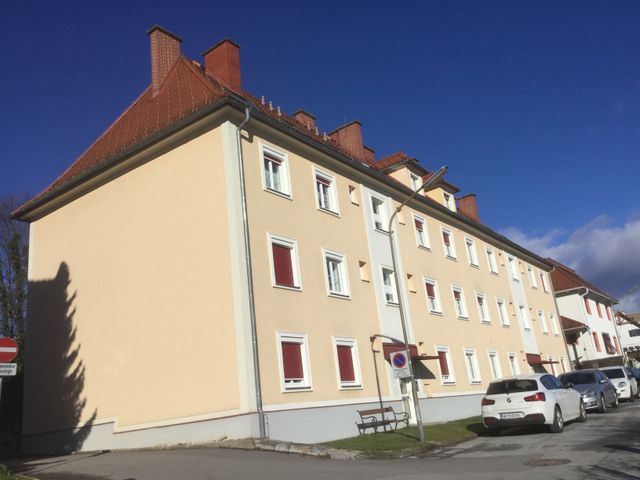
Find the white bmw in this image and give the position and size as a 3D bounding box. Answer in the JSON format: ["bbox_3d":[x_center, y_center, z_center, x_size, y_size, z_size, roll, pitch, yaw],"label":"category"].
[{"bbox_3d":[6.052,4.550,16.047,1.790,1.420,4.320,-16,-17,34],"label":"white bmw"}]

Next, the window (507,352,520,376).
[{"bbox_3d":[10.510,6.904,31.087,0.200,1.600,1.338,-19,-21,33],"label":"window"}]

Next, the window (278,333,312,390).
[{"bbox_3d":[-0.769,3.507,16.312,0.200,1.600,1.338,-19,-21,33],"label":"window"}]

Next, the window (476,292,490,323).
[{"bbox_3d":[8.396,3.544,29.603,0.200,1.599,1.335,-19,-21,33],"label":"window"}]

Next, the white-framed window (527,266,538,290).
[{"bbox_3d":[14.309,2.577,38.694,0.200,1.599,1.335,-19,-21,33],"label":"white-framed window"}]

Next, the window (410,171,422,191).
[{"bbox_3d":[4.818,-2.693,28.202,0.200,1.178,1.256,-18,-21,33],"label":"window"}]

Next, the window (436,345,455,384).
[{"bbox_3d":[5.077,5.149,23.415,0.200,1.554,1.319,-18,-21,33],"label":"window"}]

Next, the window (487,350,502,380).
[{"bbox_3d":[8.743,6.372,28.772,0.200,1.600,1.338,-19,-21,33],"label":"window"}]

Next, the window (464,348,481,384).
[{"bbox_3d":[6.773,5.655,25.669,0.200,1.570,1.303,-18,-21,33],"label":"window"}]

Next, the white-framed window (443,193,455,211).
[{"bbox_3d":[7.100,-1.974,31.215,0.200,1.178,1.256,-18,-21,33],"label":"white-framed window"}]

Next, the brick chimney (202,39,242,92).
[{"bbox_3d":[-4.159,-7.251,24.707,1.441,2.246,0.873,-19,-21,33],"label":"brick chimney"}]

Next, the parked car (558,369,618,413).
[{"bbox_3d":[9.920,5.710,21.650,1.780,1.490,4.250,-18,-20,33],"label":"parked car"}]

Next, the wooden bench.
[{"bbox_3d":[1.929,5.431,17.303,0.630,0.720,1.995,-19,-21,33],"label":"wooden bench"}]

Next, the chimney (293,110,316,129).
[{"bbox_3d":[-0.728,-6.091,30.343,0.564,0.911,1.150,-18,-21,33],"label":"chimney"}]

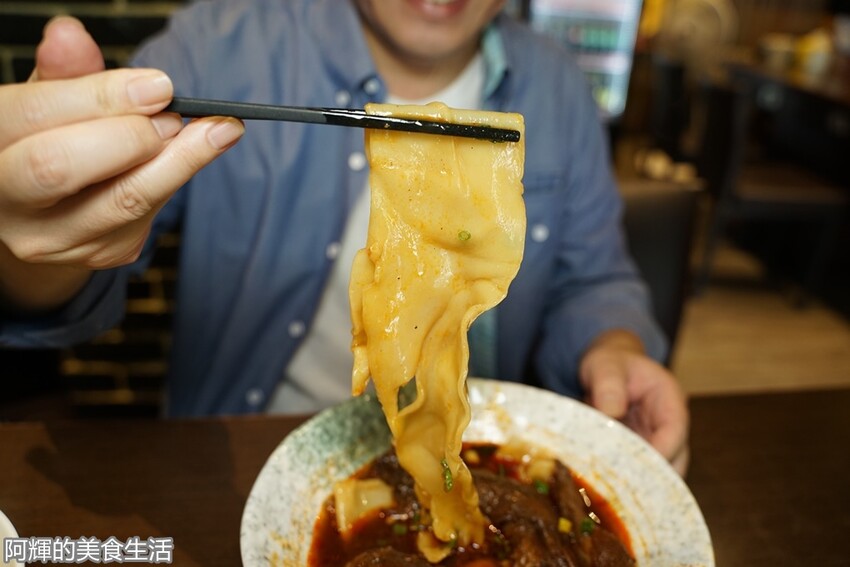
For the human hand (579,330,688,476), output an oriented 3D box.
[{"bbox_3d":[0.133,0.081,0.445,0.080,0.080,0.120,3,25,4],"label":"human hand"}]

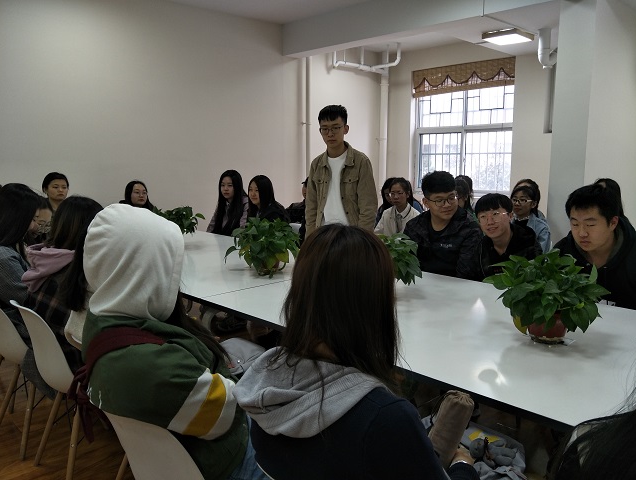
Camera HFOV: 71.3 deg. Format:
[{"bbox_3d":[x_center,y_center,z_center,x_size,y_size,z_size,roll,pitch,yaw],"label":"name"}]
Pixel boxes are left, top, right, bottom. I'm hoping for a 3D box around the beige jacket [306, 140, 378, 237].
[{"bbox_3d":[0.149,-0.315,2.940,0.480,0.680,0.280,4,10,22],"label":"beige jacket"}]

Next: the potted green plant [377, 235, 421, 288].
[{"bbox_3d":[0.276,0.100,1.990,0.390,0.285,0.370,1,9,8],"label":"potted green plant"}]

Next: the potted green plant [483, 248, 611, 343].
[{"bbox_3d":[0.752,0.178,1.460,0.385,0.295,0.370,5,10,27],"label":"potted green plant"}]

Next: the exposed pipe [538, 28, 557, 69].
[{"bbox_3d":[2.230,-1.856,4.300,0.150,0.380,0.190,8,12,40],"label":"exposed pipe"}]

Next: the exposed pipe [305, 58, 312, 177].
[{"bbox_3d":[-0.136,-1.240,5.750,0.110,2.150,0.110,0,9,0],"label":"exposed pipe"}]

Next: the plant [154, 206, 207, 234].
[{"bbox_3d":[-1.037,-0.119,3.300,0.400,0.280,0.380,-3,10,-17],"label":"plant"}]

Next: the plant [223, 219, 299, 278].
[{"bbox_3d":[-0.286,0.040,2.330,0.400,0.290,0.380,-1,9,-7],"label":"plant"}]

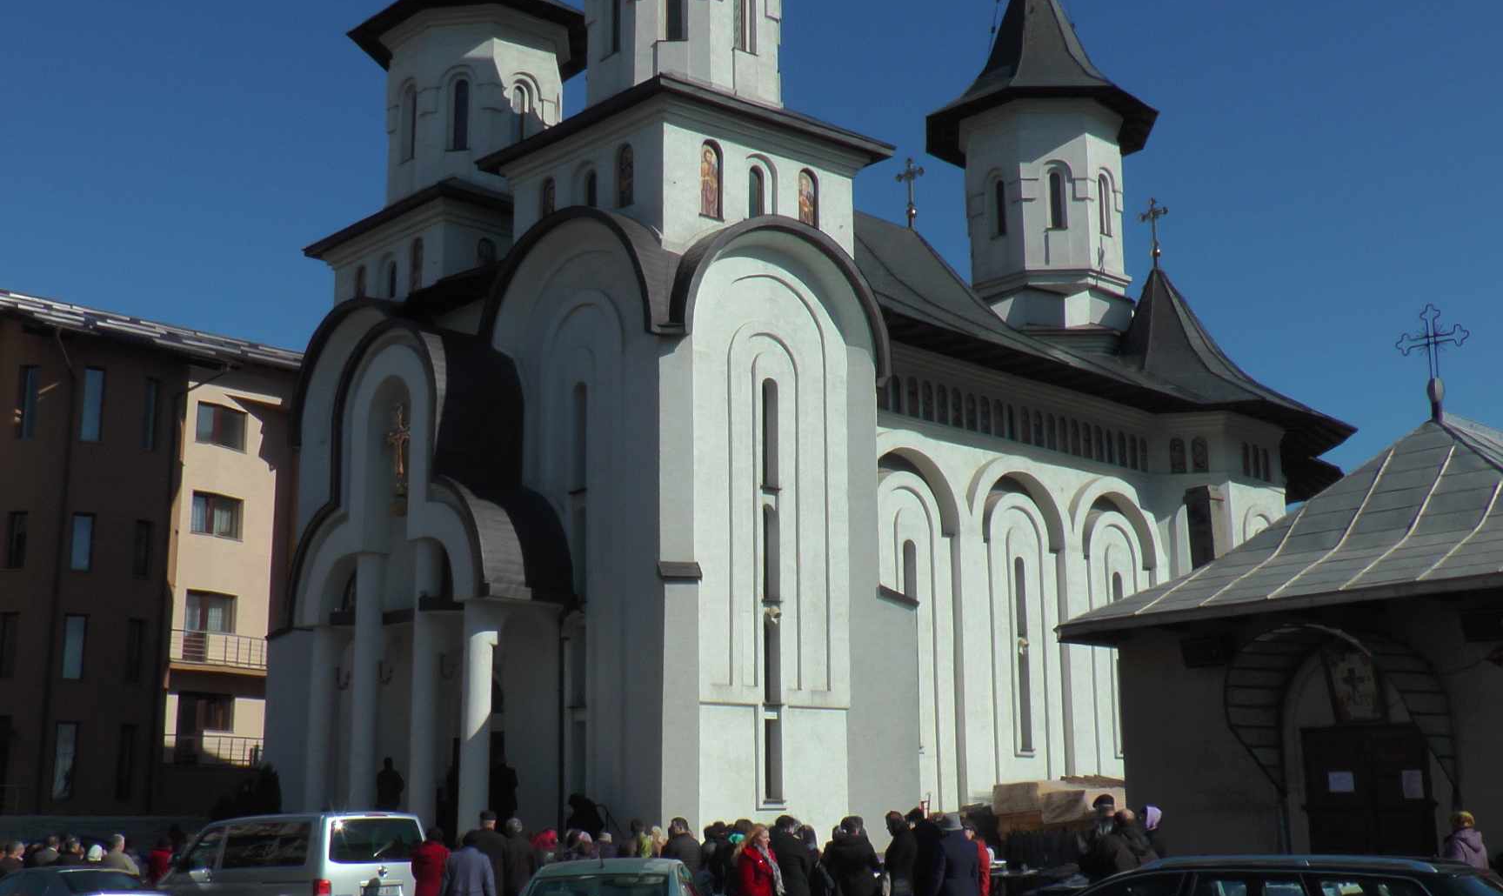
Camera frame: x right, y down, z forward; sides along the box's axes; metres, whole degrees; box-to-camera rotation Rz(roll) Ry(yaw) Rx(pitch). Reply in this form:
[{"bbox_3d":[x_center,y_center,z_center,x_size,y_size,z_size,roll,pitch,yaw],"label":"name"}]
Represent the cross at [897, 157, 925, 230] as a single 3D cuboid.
[{"bbox_3d":[4.775,-7.606,48.038,1.000,2.200,0.200,-11,-16,41],"label":"cross"}]

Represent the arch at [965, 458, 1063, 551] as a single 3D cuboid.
[{"bbox_3d":[6.177,1.339,37.887,3.050,2.100,0.450,9,-15,-37],"label":"arch"}]

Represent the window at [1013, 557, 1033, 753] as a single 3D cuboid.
[{"bbox_3d":[6.599,4.993,39.011,0.250,4.790,0.463,-11,-16,41],"label":"window"}]

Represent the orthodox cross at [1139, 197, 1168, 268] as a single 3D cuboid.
[{"bbox_3d":[12.774,-6.858,51.105,0.960,2.200,0.200,-11,-16,41],"label":"orthodox cross"}]

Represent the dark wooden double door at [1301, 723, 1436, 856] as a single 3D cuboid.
[{"bbox_3d":[6.267,3.866,16.274,0.150,2.100,1.477,9,-15,-36],"label":"dark wooden double door"}]

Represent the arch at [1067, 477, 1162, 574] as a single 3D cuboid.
[{"bbox_3d":[9.444,2.067,42.604,0.500,2.420,4.450,-11,-16,41],"label":"arch"}]

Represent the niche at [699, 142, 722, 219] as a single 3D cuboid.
[{"bbox_3d":[-0.924,-5.604,33.792,0.200,1.630,0.630,-11,-16,39],"label":"niche"}]

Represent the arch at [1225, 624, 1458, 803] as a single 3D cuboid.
[{"bbox_3d":[5.856,2.627,16.111,0.850,1.712,1.948,9,-15,-36],"label":"arch"}]

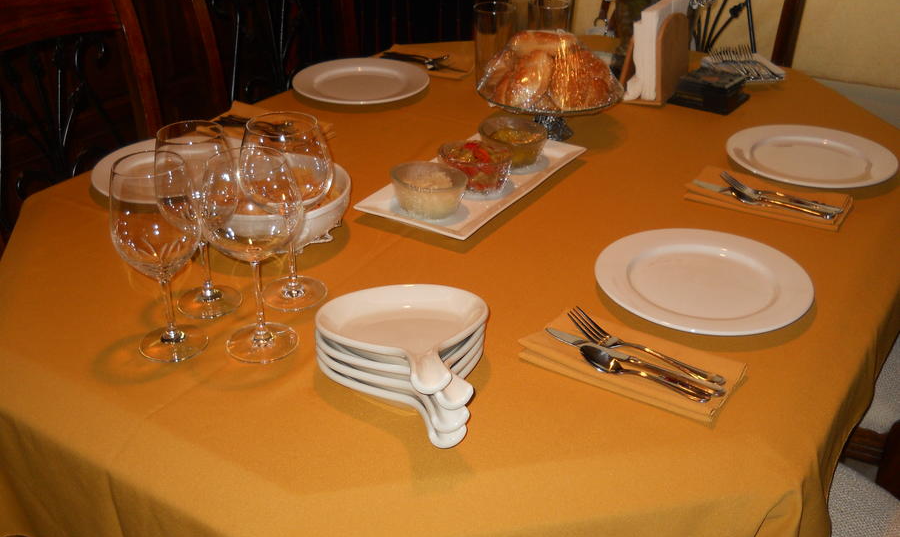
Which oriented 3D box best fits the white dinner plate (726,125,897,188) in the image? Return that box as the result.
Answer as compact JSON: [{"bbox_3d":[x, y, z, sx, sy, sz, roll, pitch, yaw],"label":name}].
[{"bbox_3d":[0.595,-0.180,1.592,0.270,0.023,0.270,1,29,-1],"label":"white dinner plate"}]

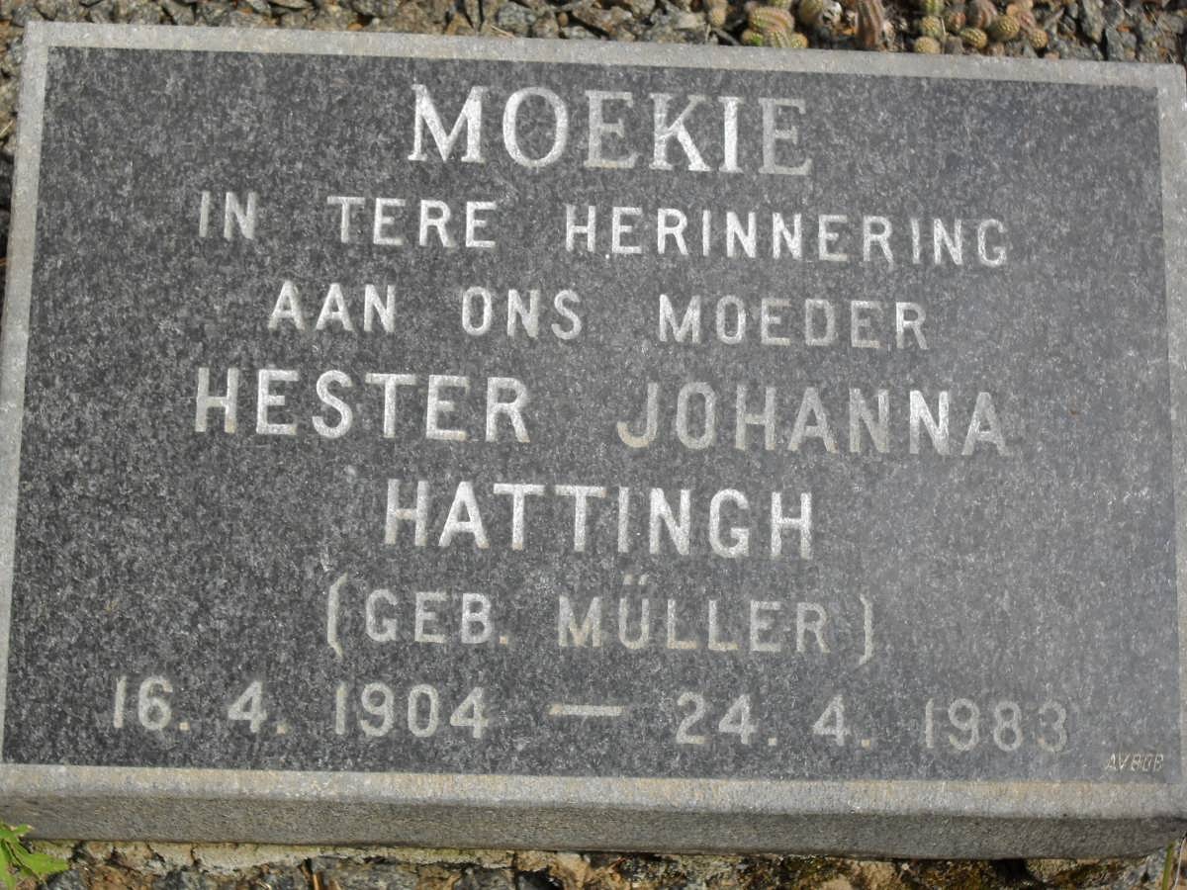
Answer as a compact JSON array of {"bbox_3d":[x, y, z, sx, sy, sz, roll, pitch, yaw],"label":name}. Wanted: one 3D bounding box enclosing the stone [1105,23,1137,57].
[{"bbox_3d":[0.344,-0.264,1.480,0.021,0.017,0.021,0,66,-3],"label":"stone"}]

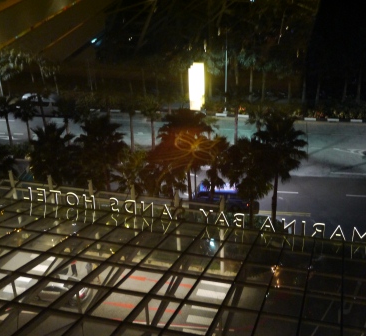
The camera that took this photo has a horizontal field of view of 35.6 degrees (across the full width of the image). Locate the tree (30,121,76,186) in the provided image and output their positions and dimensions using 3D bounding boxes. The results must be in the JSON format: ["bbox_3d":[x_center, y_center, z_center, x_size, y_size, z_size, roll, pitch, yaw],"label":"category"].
[{"bbox_3d":[-10.710,0.070,48.010,4.200,8.390,4.200,3,29,8],"label":"tree"}]

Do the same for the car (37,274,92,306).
[{"bbox_3d":[-9.000,8.570,41.400,4.600,1.470,1.800,5,30,12],"label":"car"}]

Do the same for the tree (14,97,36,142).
[{"bbox_3d":[-16.320,-4.700,59.640,2.400,5.740,2.400,3,29,8],"label":"tree"}]

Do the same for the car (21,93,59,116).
[{"bbox_3d":[-16.760,-7.450,68.240,5.100,2.200,1.850,3,29,8],"label":"car"}]

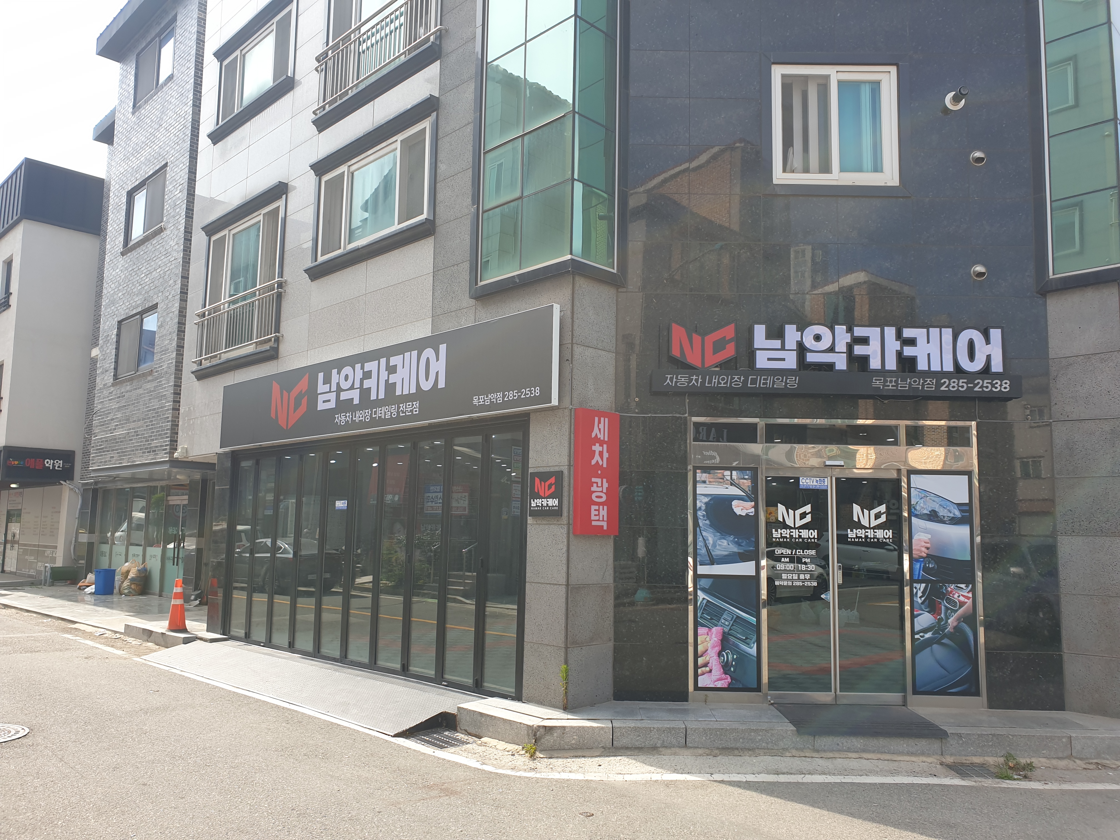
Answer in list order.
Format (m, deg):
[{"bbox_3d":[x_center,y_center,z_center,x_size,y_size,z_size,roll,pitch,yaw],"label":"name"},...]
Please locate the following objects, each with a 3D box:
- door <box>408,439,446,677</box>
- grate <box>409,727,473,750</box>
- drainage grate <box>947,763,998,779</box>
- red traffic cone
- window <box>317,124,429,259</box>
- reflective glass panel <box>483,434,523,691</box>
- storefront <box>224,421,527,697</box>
[{"bbox_3d":[-1.334,1.369,8.459,0.474,2.338,0.050,-6,-10,44],"label":"door"},{"bbox_3d":[-0.943,2.560,6.692,0.480,0.030,0.360,-6,-10,44],"label":"grate"},{"bbox_3d":[2.983,2.553,6.062,0.290,0.030,0.320,1,-7,0],"label":"drainage grate"},{"bbox_3d":[-5.497,2.666,12.154,0.300,0.715,0.300,-6,-10,45],"label":"red traffic cone"},{"bbox_3d":[-2.220,-2.620,9.862,2.279,1.117,0.130,-6,-10,44],"label":"window"},{"bbox_3d":[-0.506,1.283,7.726,0.445,2.337,0.050,-6,-10,45],"label":"reflective glass panel"},{"bbox_3d":[-2.421,1.430,9.527,5.979,2.442,0.120,-6,-10,44],"label":"storefront"}]

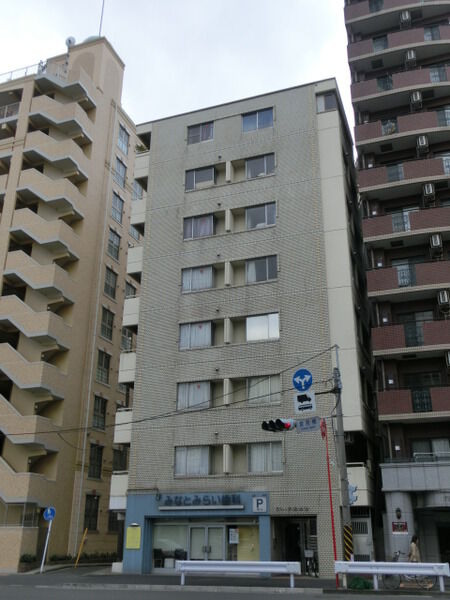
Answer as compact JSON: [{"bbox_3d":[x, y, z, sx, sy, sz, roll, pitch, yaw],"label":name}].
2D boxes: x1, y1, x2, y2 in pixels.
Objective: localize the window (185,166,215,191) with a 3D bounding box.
[{"bbox_3d":[-1.341,-6.474,30.438,1.668,1.342,0.120,-7,-24,18],"label":"window"}]

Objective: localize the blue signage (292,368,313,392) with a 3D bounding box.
[{"bbox_3d":[2.911,3.004,21.400,0.900,0.900,0.060,-17,-28,36],"label":"blue signage"}]

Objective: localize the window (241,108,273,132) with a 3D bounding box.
[{"bbox_3d":[1.734,-9.381,29.979,1.661,1.173,0.140,-7,-23,18],"label":"window"}]

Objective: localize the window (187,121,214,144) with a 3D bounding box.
[{"bbox_3d":[-1.365,-9.227,31.592,1.570,1.274,0.120,-7,-24,18],"label":"window"}]

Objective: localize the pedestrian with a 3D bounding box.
[{"bbox_3d":[6.437,8.739,19.210,0.380,1.580,0.460,-7,-23,18],"label":"pedestrian"}]

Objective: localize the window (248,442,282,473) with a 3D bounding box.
[{"bbox_3d":[1.679,6.595,23.866,1.545,1.332,0.120,-7,-24,18],"label":"window"}]

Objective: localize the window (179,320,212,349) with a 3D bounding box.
[{"bbox_3d":[-1.410,1.675,27.075,1.668,1.332,0.120,-7,-24,18],"label":"window"}]

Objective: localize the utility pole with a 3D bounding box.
[{"bbox_3d":[4.107,5.499,19.885,0.320,8.098,0.320,-7,-23,18],"label":"utility pole"}]

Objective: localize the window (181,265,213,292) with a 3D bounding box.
[{"bbox_3d":[-1.387,-1.043,28.196,1.668,1.332,0.120,-7,-24,18],"label":"window"}]

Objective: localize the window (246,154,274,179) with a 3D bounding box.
[{"bbox_3d":[1.799,-6.702,28.893,1.490,1.228,0.140,-7,-23,18],"label":"window"}]

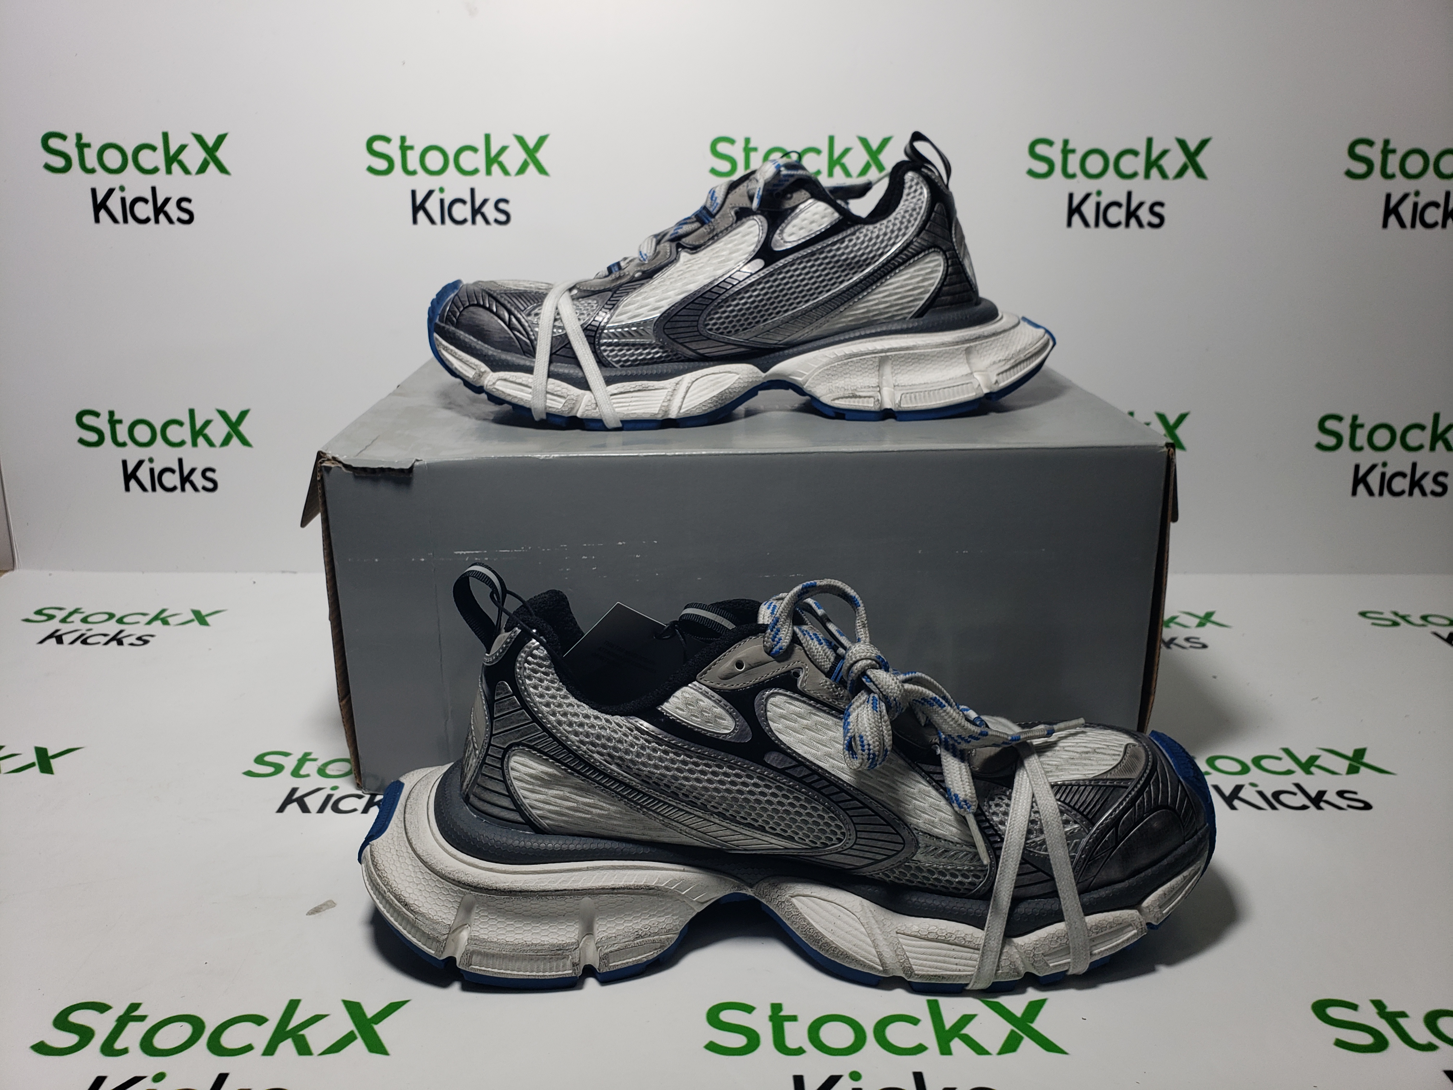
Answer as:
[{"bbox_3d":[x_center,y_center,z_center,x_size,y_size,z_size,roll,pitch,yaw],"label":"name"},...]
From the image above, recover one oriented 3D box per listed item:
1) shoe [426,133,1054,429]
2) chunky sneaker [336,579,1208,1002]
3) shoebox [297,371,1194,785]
[{"bbox_3d":[0.008,-0.144,0.564,0.328,0.133,0.117,-1,20,-2],"label":"shoe"},{"bbox_3d":[0.024,0.079,0.430,0.333,0.143,0.117,0,20,0],"label":"chunky sneaker"},{"bbox_3d":[0.007,-0.011,0.638,0.375,0.169,0.280,-1,20,-2],"label":"shoebox"}]

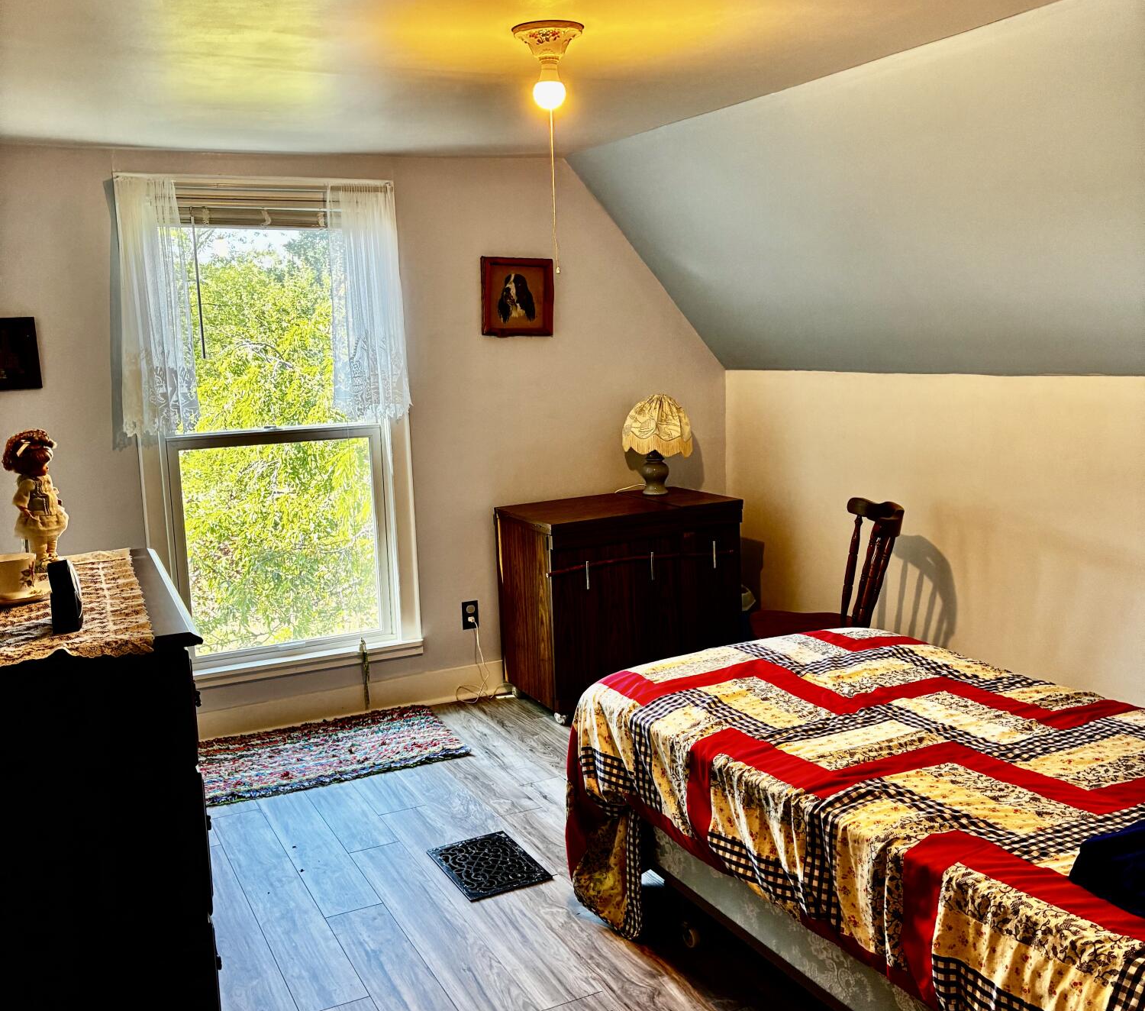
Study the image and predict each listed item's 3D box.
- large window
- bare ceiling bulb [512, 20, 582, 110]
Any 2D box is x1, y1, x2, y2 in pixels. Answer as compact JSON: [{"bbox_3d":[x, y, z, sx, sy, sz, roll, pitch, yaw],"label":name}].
[{"bbox_3d":[-1.077,-0.268,4.252,1.006,1.845,0.120,-6,10,-25],"label":"large window"},{"bbox_3d":[-0.052,-0.987,2.591,0.160,0.176,0.160,-2,9,0],"label":"bare ceiling bulb"}]

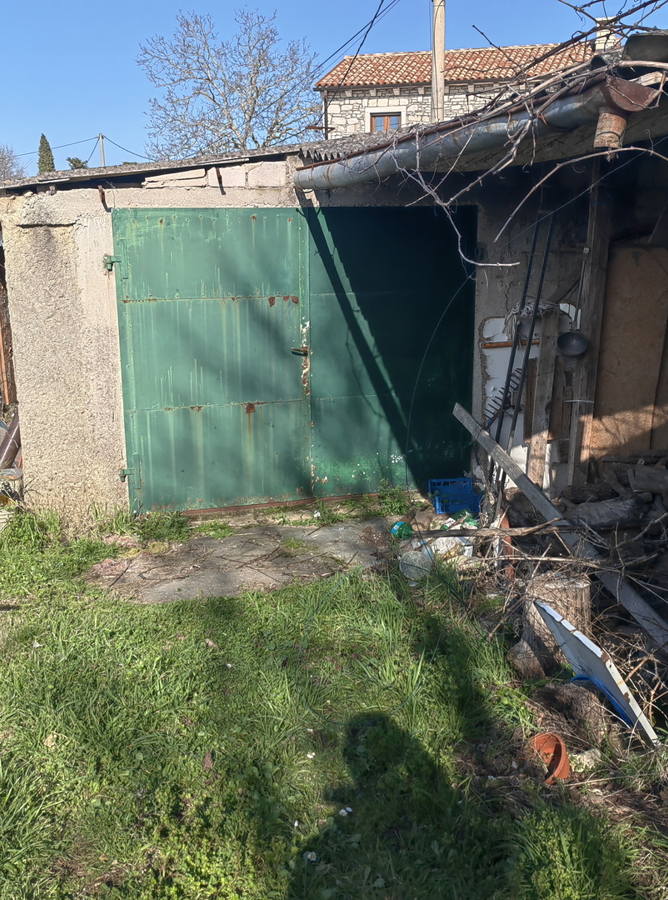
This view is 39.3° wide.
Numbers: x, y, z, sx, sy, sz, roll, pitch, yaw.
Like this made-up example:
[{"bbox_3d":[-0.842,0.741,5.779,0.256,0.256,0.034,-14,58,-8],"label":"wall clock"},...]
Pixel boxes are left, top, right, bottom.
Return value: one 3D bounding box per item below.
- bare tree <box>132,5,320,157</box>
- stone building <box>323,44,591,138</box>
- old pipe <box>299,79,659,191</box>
[{"bbox_3d":[-2.633,-7.098,23.918,4.800,7.784,4.800,-3,12,-11],"label":"bare tree"},{"bbox_3d":[5.112,-10.263,33.585,9.700,7.660,8.200,2,14,13],"label":"stone building"},{"bbox_3d":[0.235,-1.232,4.027,0.150,0.200,3.854,-4,14,-13],"label":"old pipe"}]

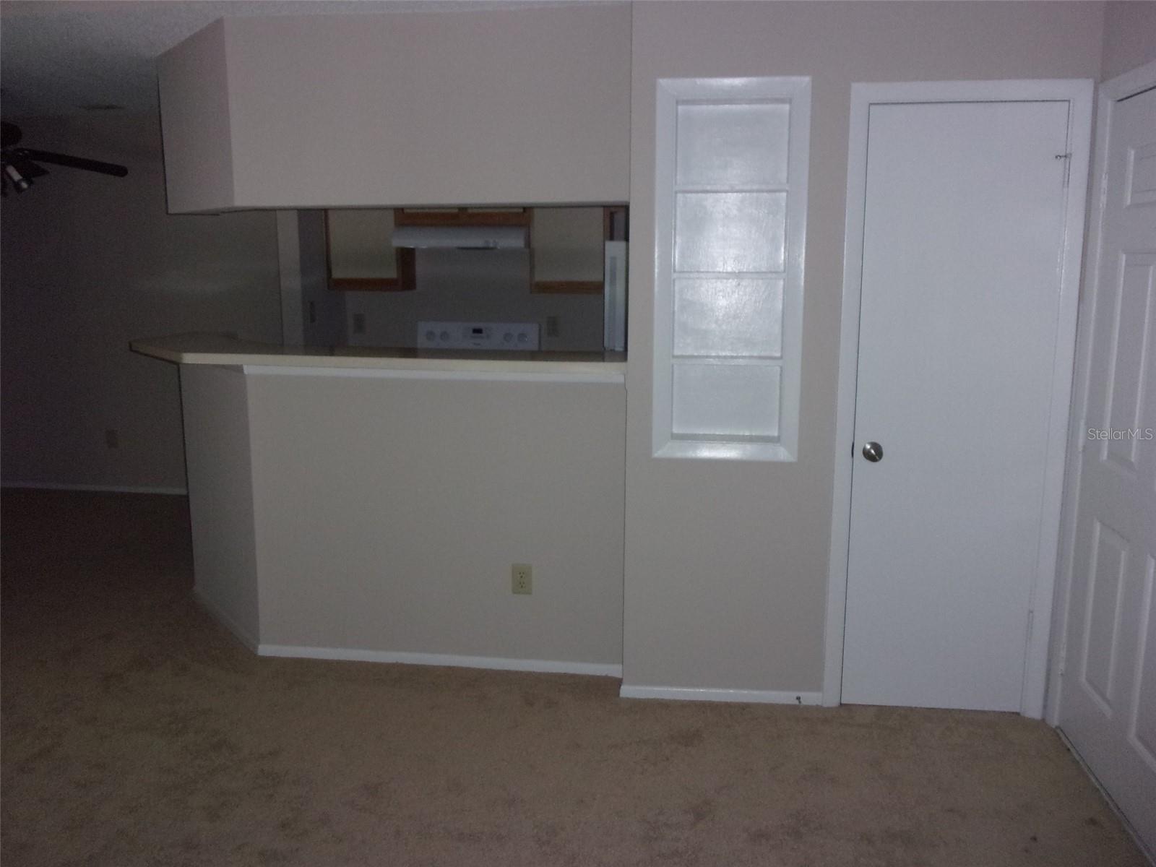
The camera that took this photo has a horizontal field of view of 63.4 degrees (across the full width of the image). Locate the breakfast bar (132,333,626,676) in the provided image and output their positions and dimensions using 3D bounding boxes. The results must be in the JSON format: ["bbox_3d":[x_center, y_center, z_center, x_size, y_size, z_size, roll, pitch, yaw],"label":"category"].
[{"bbox_3d":[-0.941,0.227,4.083,2.363,1.208,1.190,1,9,7],"label":"breakfast bar"}]

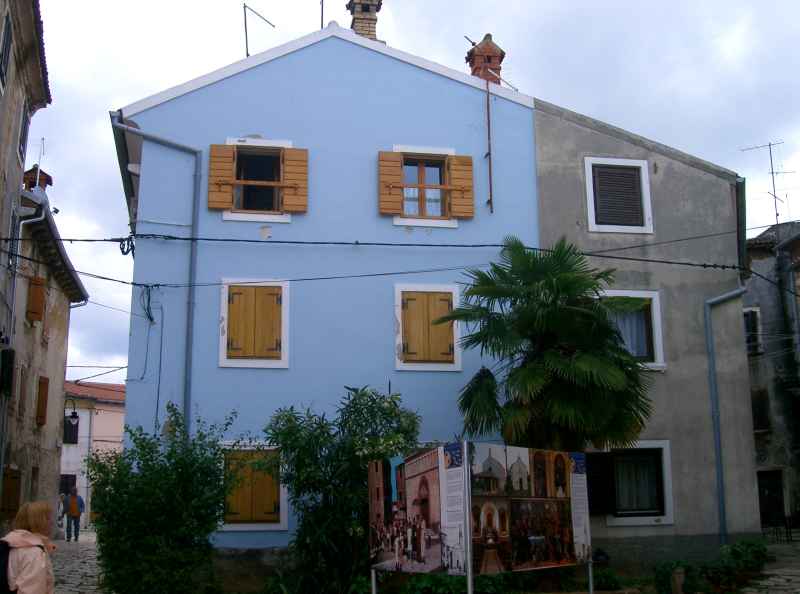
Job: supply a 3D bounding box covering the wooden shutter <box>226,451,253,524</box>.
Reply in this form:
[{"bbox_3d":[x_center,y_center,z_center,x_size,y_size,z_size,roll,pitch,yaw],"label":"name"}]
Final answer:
[{"bbox_3d":[-2.808,3.312,15.645,0.476,1.225,0.061,1,-11,-8],"label":"wooden shutter"}]

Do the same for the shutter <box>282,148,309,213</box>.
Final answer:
[{"bbox_3d":[-1.735,-1.937,14.972,0.402,1.103,0.050,1,-11,-8],"label":"shutter"}]

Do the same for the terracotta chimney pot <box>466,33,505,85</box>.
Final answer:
[{"bbox_3d":[1.622,-4.363,16.635,0.620,1.113,0.620,1,-11,-8],"label":"terracotta chimney pot"}]

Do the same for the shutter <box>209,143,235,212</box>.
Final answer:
[{"bbox_3d":[-2.943,-1.973,14.799,0.384,1.082,0.050,1,-11,-8],"label":"shutter"}]

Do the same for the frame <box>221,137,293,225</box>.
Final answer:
[{"bbox_3d":[-2.351,-1.934,14.941,1.102,1.418,0.120,1,-11,-8],"label":"frame"}]

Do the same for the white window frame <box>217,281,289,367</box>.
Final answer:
[{"bbox_3d":[-2.338,0.433,14.500,1.092,1.435,0.120,1,-11,-8],"label":"white window frame"}]

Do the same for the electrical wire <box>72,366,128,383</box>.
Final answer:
[{"bbox_3d":[-8.365,2.157,25.000,1.500,0.450,0.100,1,-11,-8],"label":"electrical wire"}]

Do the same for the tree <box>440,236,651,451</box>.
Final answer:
[{"bbox_3d":[2.067,1.644,12.103,2.800,5.010,2.700,0,-11,0],"label":"tree"}]

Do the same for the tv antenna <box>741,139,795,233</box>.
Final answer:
[{"bbox_3d":[10.873,-3.260,26.500,1.400,2.550,0.900,-7,-13,32],"label":"tv antenna"}]

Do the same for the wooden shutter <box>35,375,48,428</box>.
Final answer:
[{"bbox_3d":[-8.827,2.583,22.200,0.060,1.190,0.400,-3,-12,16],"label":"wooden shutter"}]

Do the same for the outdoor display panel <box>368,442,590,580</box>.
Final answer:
[{"bbox_3d":[0.797,2.229,9.361,2.514,1.271,2.024,-1,-11,6],"label":"outdoor display panel"}]

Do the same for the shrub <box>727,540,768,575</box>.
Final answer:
[{"bbox_3d":[5.227,3.910,13.510,0.620,0.538,0.560,1,-11,-8],"label":"shrub"}]

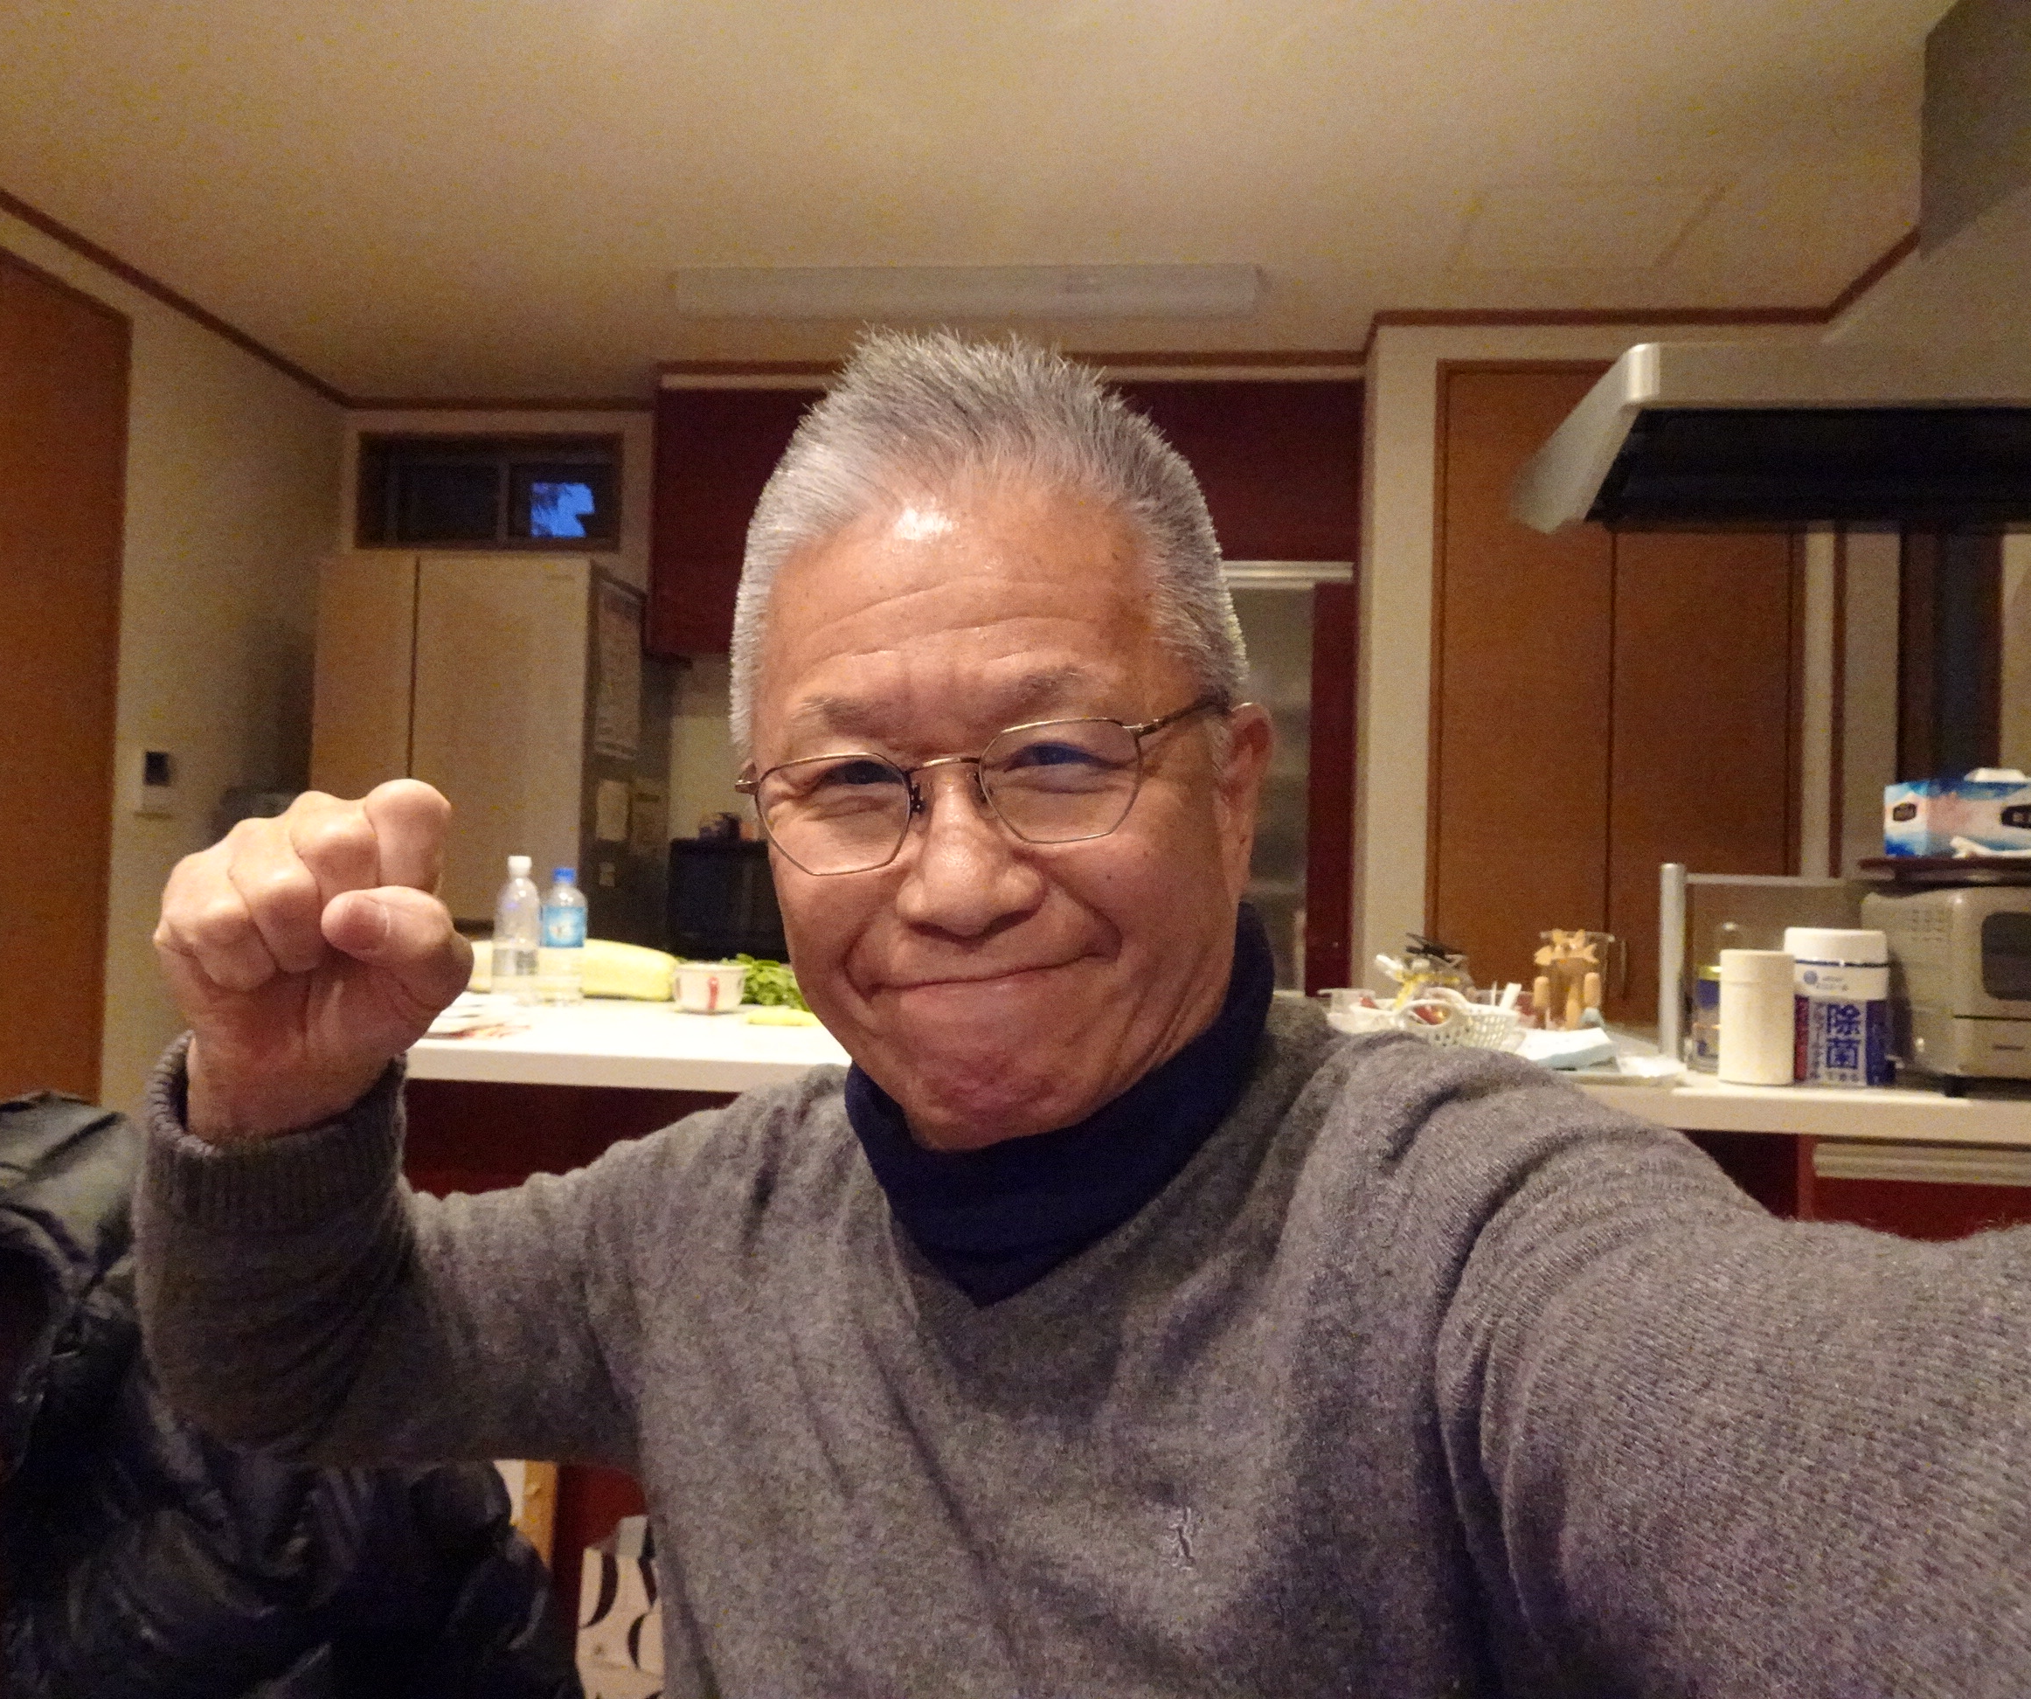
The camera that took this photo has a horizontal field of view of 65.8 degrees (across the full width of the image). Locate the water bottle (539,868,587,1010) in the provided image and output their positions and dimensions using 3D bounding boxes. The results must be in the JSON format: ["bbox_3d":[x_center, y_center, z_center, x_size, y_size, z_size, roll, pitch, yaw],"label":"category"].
[{"bbox_3d":[-0.674,0.128,2.353,0.067,0.208,0.067,1,-1,5],"label":"water bottle"}]

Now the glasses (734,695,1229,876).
[{"bbox_3d":[-0.004,-0.027,0.539,0.142,0.045,0.138,-6,8,16],"label":"glasses"}]

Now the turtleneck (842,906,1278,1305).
[{"bbox_3d":[0.020,0.090,0.578,0.160,0.132,0.145,3,0,11],"label":"turtleneck"}]

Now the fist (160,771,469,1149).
[{"bbox_3d":[-0.212,0.033,0.475,0.090,0.103,0.085,4,-3,-19],"label":"fist"}]

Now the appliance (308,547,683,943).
[{"bbox_3d":[-1.363,0.200,4.157,0.680,1.810,0.690,1,-1,5],"label":"appliance"}]

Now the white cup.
[{"bbox_3d":[-0.447,0.202,2.303,0.104,0.070,0.100,1,-1,0],"label":"white cup"}]

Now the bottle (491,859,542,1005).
[{"bbox_3d":[-0.742,0.121,2.348,0.068,0.218,0.068,1,-1,5],"label":"bottle"}]

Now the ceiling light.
[{"bbox_3d":[-0.106,-1.243,3.520,1.290,0.080,0.130,1,-1,5],"label":"ceiling light"}]

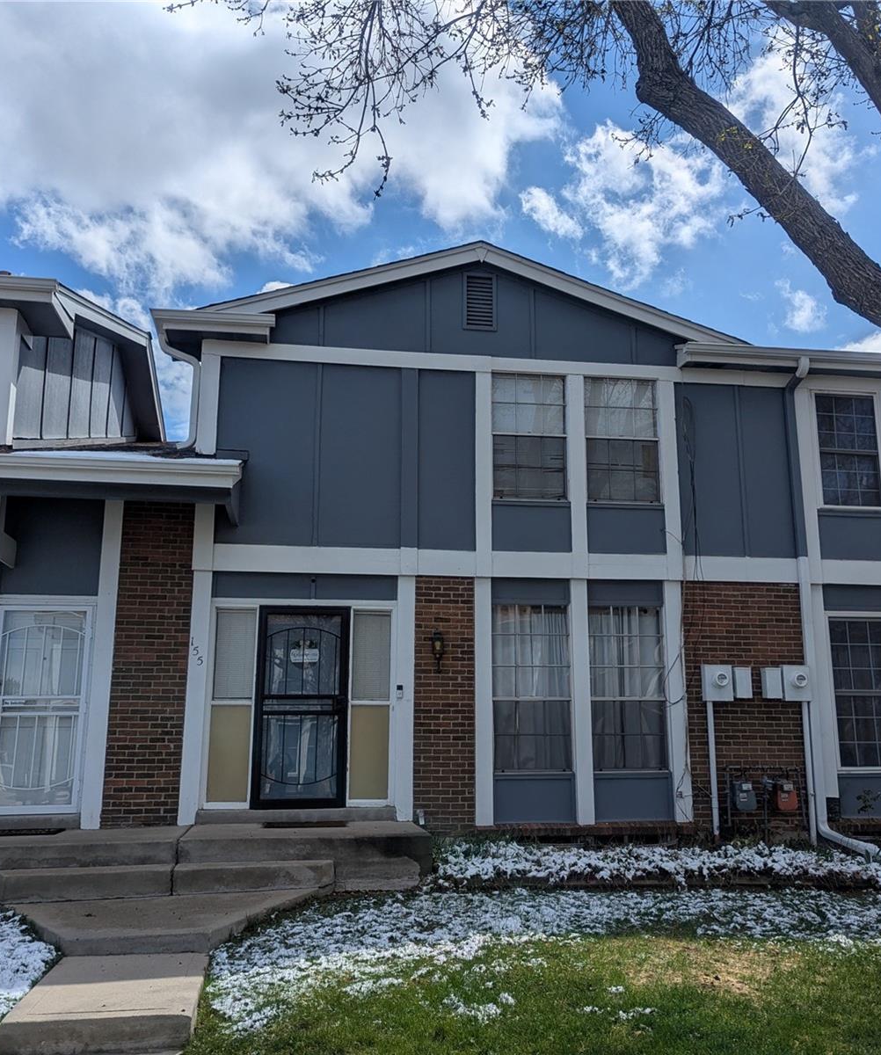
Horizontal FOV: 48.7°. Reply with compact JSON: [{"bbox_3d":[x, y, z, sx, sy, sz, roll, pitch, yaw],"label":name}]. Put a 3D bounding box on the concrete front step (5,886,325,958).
[{"bbox_3d":[-1.997,2.753,6.775,2.300,0.120,1.650,2,-13,-7],"label":"concrete front step"}]

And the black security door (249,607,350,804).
[{"bbox_3d":[-1.434,1.853,10.095,0.950,2.045,0.070,2,-13,-7],"label":"black security door"}]

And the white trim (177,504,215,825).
[{"bbox_3d":[-2.462,1.332,9.861,0.193,3.236,0.050,2,-12,-8],"label":"white trim"}]

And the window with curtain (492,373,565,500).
[{"bbox_3d":[1.016,-1.039,11.107,0.846,1.505,0.100,2,-11,-8],"label":"window with curtain"}]

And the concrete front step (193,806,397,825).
[{"bbox_3d":[-1.456,2.924,9.901,1.998,0.143,0.200,2,-13,-7],"label":"concrete front step"}]

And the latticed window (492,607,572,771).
[{"bbox_3d":[0.996,1.727,10.558,0.867,1.779,0.100,2,-11,-8],"label":"latticed window"}]

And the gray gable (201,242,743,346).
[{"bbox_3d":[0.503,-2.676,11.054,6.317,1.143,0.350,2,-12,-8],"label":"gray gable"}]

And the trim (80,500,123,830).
[{"bbox_3d":[-3.380,1.321,9.736,0.193,3.273,0.050,2,-12,-8],"label":"trim"}]

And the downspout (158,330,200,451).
[{"bbox_3d":[-2.848,-1.479,10.496,0.460,1.280,0.380,2,-13,-7],"label":"downspout"}]

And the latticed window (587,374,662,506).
[{"bbox_3d":[2.059,-0.986,10.992,0.845,1.464,0.100,2,-12,-8],"label":"latticed window"}]

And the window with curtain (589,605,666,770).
[{"bbox_3d":[2.041,1.737,10.619,0.838,1.772,0.090,2,-13,-7],"label":"window with curtain"}]

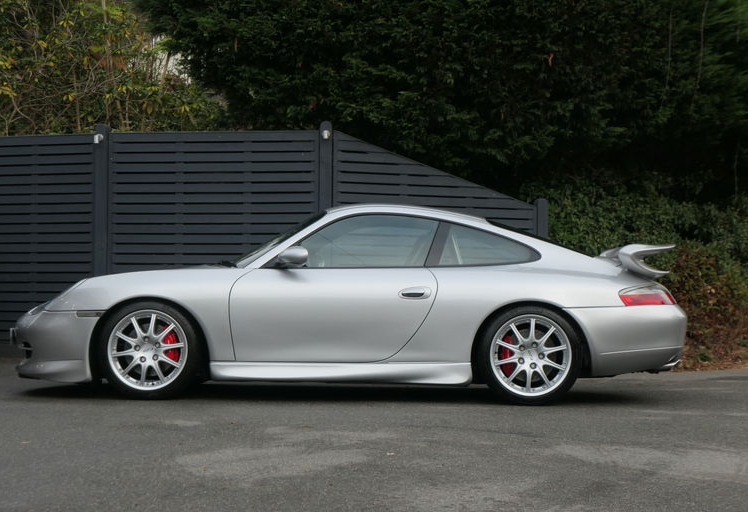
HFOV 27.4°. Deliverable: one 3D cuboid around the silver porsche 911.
[{"bbox_3d":[-0.212,0.290,10.221,4.430,1.270,1.800,1,-2,4],"label":"silver porsche 911"}]

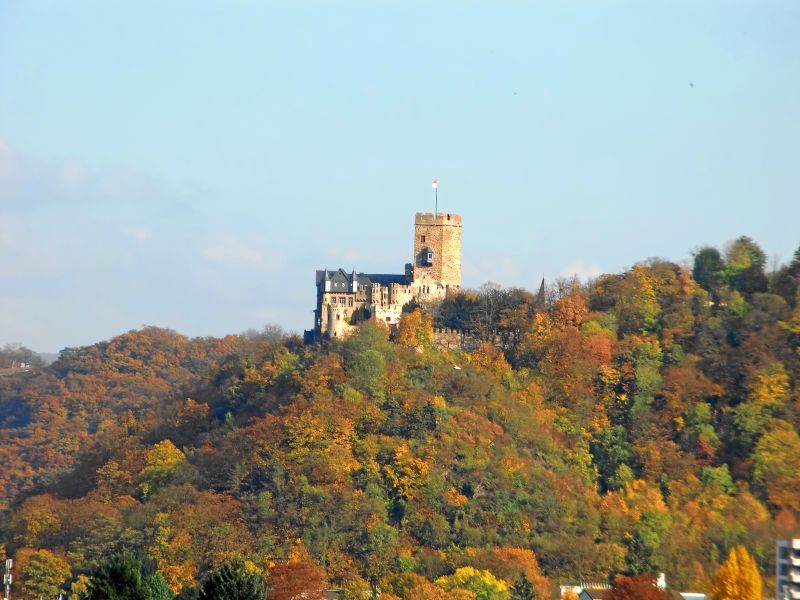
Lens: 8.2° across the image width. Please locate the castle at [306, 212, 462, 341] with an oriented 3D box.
[{"bbox_3d":[-4.760,-6.779,1600.000,40.644,35.923,28.000,-1,-3,12],"label":"castle"}]

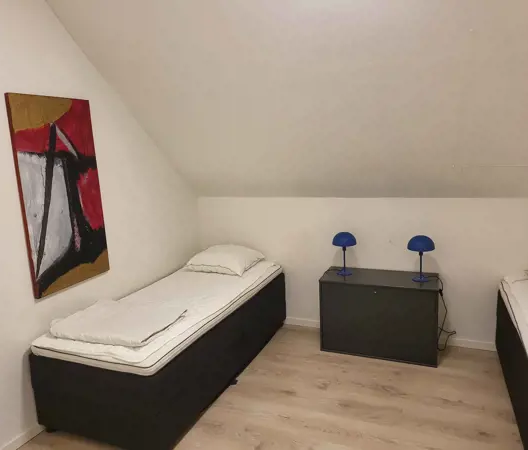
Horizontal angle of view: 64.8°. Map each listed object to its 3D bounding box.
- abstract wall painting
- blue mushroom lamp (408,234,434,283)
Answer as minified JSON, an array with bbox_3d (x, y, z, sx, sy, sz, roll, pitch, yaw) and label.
[{"bbox_3d":[-1.307,-0.200,2.721,0.036,1.213,0.591,2,11,23],"label":"abstract wall painting"},{"bbox_3d":[1.246,0.262,3.291,0.208,0.360,0.208,2,11,23],"label":"blue mushroom lamp"}]

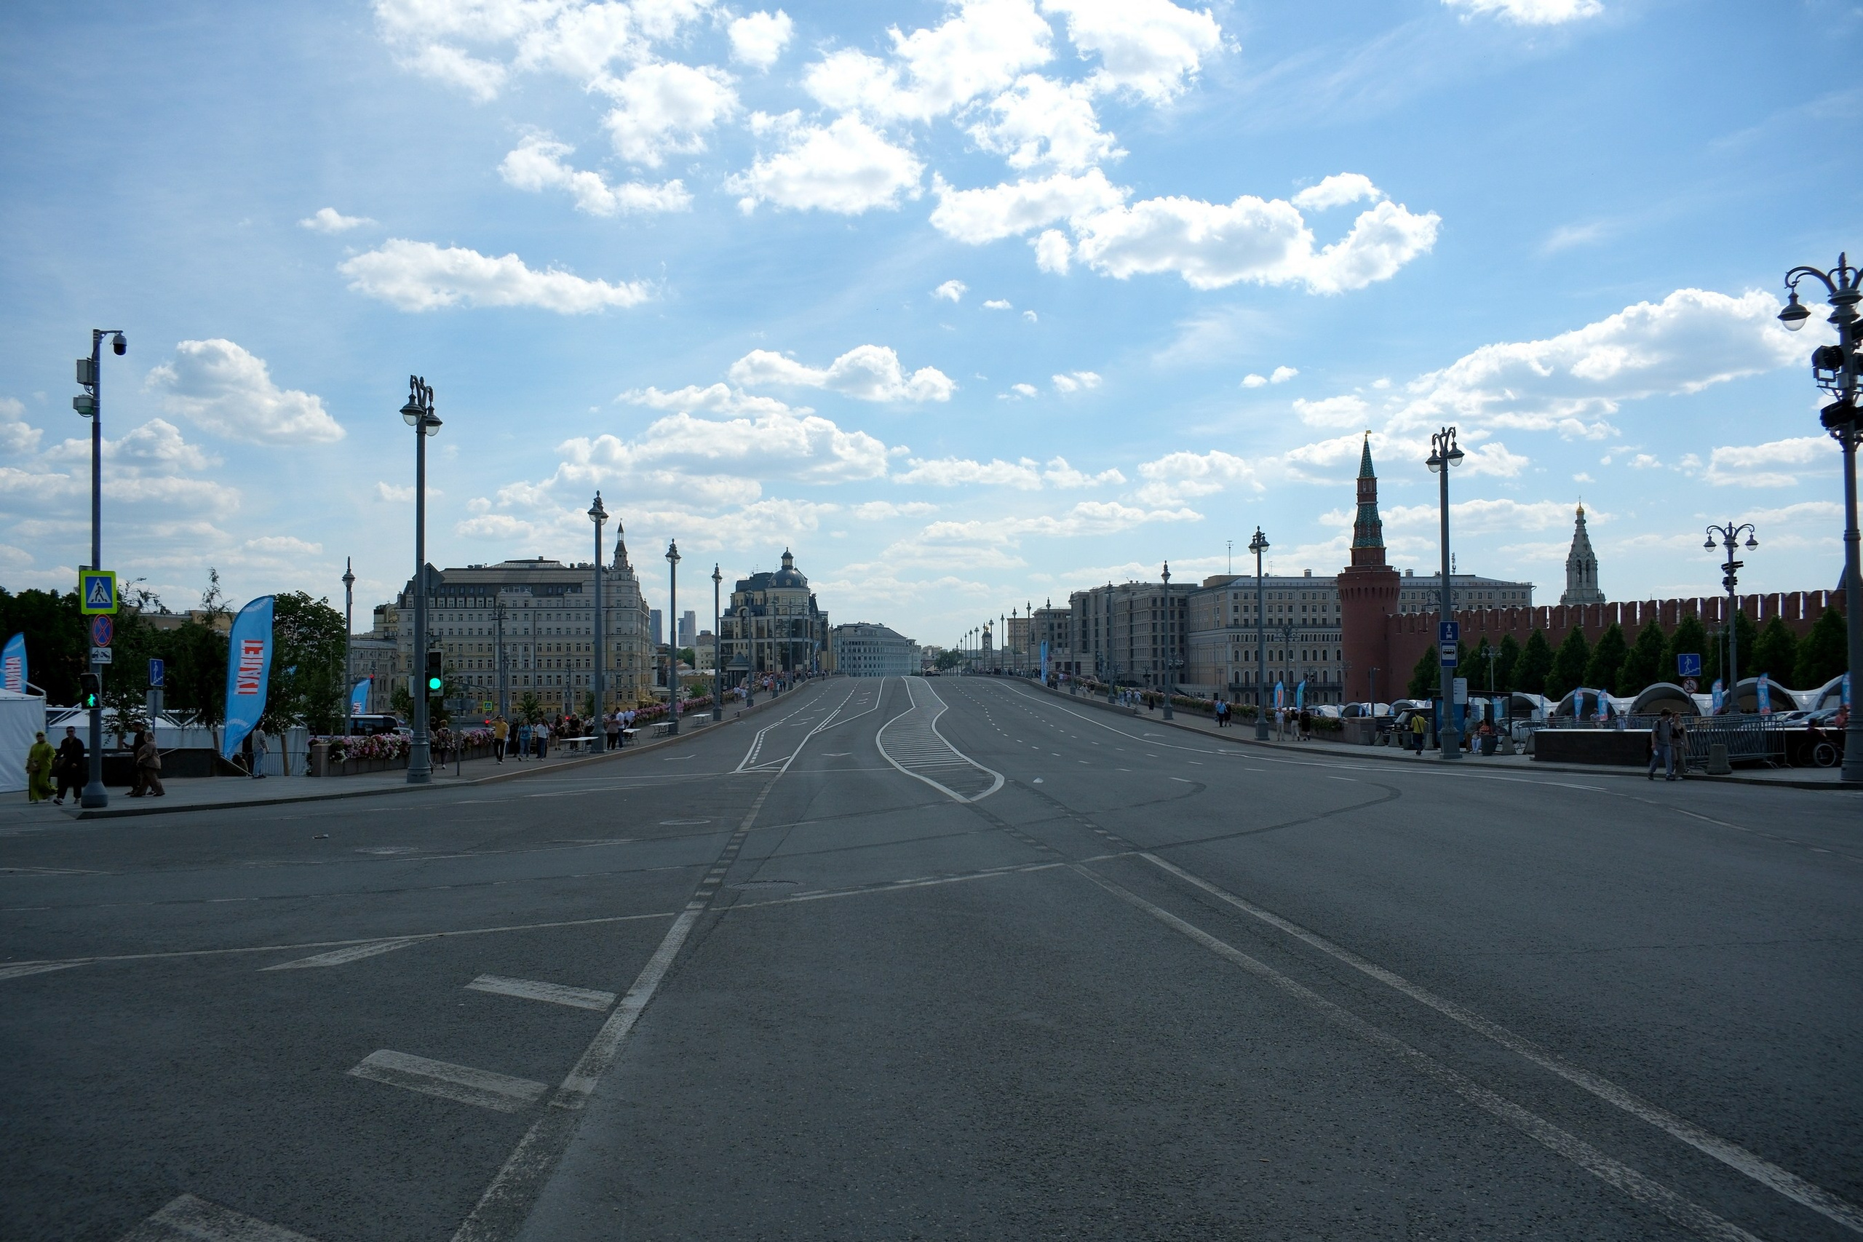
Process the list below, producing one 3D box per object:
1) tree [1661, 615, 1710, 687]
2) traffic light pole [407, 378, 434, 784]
[{"bbox_3d":[91.053,4.316,168.242,5.800,10.382,5.800,1,-2,-34],"label":"tree"},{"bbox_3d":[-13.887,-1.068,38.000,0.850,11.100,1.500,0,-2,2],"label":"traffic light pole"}]

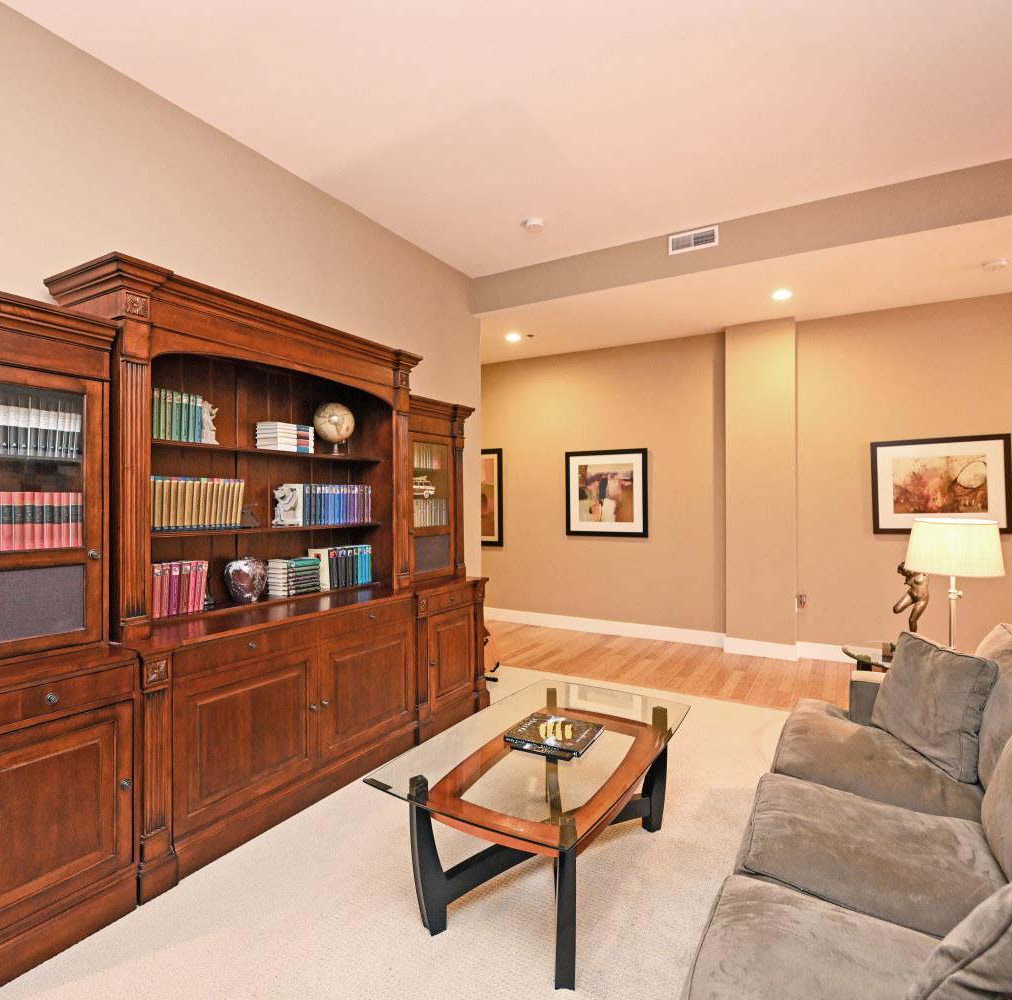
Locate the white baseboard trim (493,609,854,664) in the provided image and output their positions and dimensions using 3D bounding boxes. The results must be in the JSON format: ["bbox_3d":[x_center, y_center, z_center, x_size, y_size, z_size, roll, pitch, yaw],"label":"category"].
[{"bbox_3d":[1.357,1.281,5.544,3.780,0.142,0.120,0,0,30],"label":"white baseboard trim"}]

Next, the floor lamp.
[{"bbox_3d":[2.163,0.429,2.821,0.385,0.661,0.385,0,0,30],"label":"floor lamp"}]

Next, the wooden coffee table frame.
[{"bbox_3d":[0.175,1.109,2.099,0.567,0.483,1.026,0,0,30],"label":"wooden coffee table frame"}]

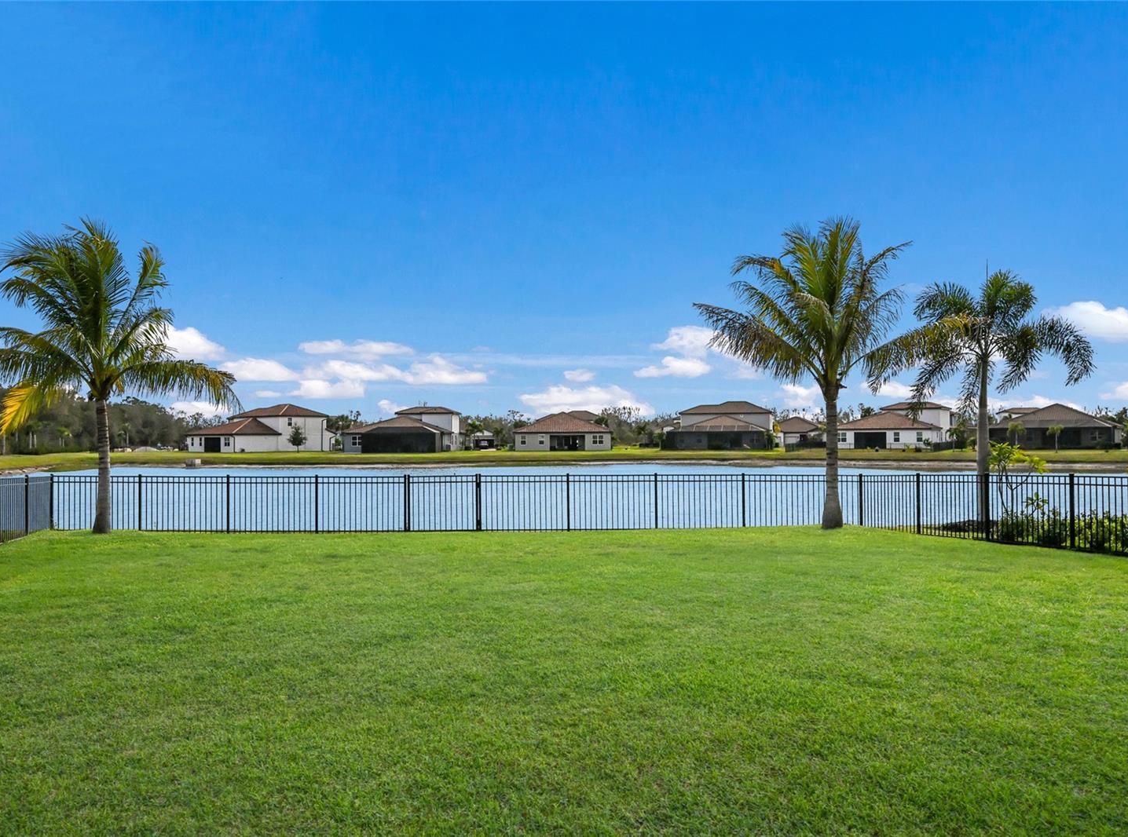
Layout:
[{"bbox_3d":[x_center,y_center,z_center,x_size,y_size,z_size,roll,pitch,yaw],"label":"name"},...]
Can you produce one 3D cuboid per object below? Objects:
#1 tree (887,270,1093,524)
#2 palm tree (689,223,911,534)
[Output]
[{"bbox_3d":[9.530,-0.480,19.400,4.400,5.650,4.300,0,-1,0],"label":"tree"},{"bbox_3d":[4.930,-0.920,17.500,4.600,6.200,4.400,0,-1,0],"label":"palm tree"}]

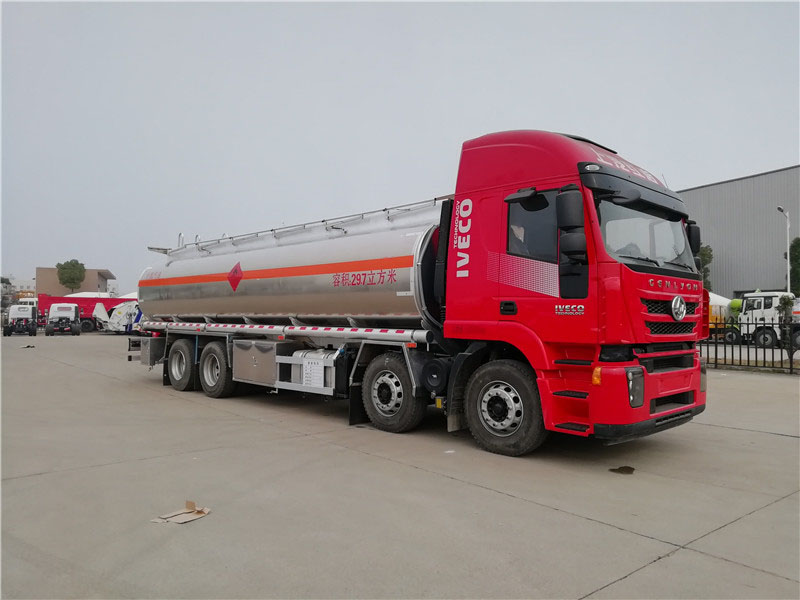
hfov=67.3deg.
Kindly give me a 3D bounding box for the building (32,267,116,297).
[{"bbox_3d":[-60.925,-0.373,115.520,11.300,9.500,22.000,1,-2,-21],"label":"building"}]

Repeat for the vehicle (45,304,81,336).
[{"bbox_3d":[-24.677,1.413,44.044,2.400,2.400,6.400,1,-2,-29],"label":"vehicle"}]

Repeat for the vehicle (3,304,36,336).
[{"bbox_3d":[-27.683,1.396,44.024,2.400,2.400,6.400,1,-2,-30],"label":"vehicle"}]

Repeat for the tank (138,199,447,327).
[{"bbox_3d":[-1.984,-0.318,11.414,8.850,1.880,2.480,-1,-2,44],"label":"tank"}]

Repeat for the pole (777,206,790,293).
[{"bbox_3d":[24.982,-1.652,38.920,0.950,8.800,0.250,1,-2,-32],"label":"pole"}]

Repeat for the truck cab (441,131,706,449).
[{"bbox_3d":[2.206,-0.273,7.322,2.340,3.450,2.550,-1,-2,44],"label":"truck cab"}]

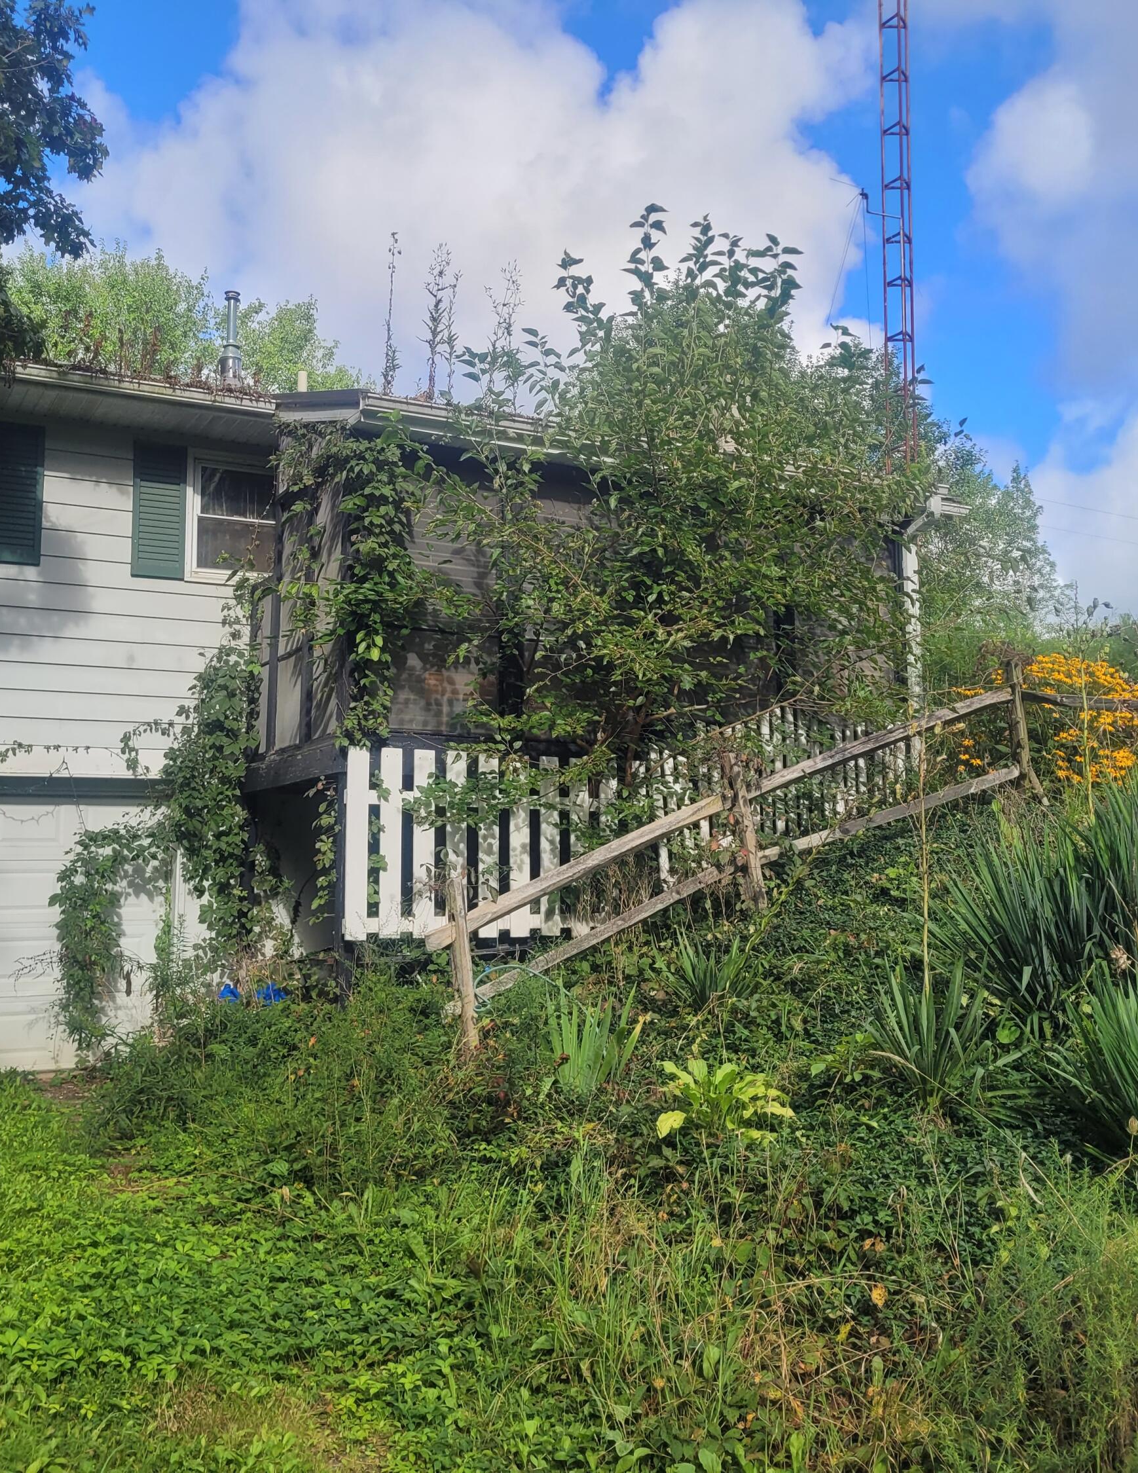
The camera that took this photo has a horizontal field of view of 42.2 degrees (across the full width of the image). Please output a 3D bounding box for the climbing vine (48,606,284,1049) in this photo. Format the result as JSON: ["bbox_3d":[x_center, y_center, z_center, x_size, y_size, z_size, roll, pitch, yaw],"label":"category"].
[{"bbox_3d":[-2.996,0.630,11.116,1.680,3.316,0.450,3,-6,-27],"label":"climbing vine"}]

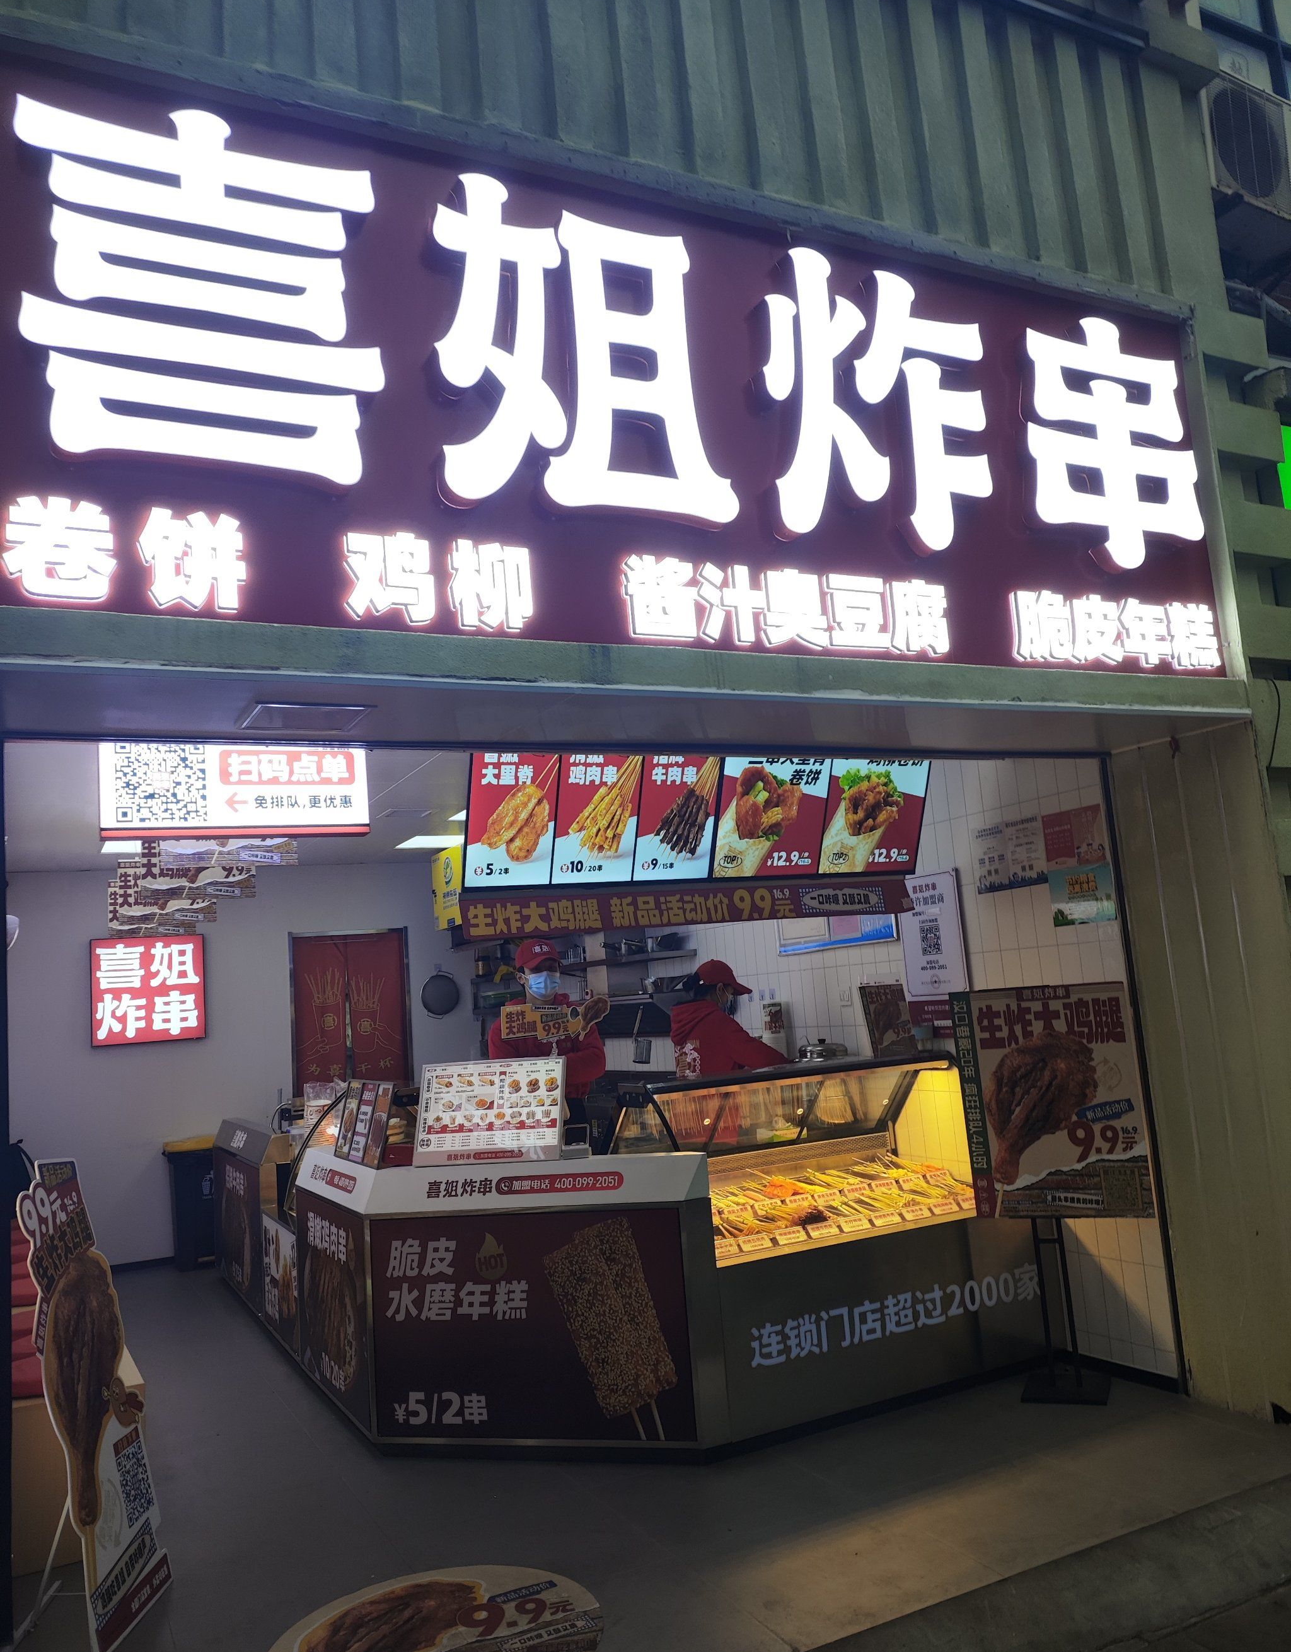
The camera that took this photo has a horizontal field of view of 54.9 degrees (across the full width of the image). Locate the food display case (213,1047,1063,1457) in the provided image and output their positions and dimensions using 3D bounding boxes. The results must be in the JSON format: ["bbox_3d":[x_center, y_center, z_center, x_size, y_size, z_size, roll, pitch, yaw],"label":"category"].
[{"bbox_3d":[-0.456,1.758,5.984,2.550,1.147,4.170,-1,-8,-26],"label":"food display case"}]

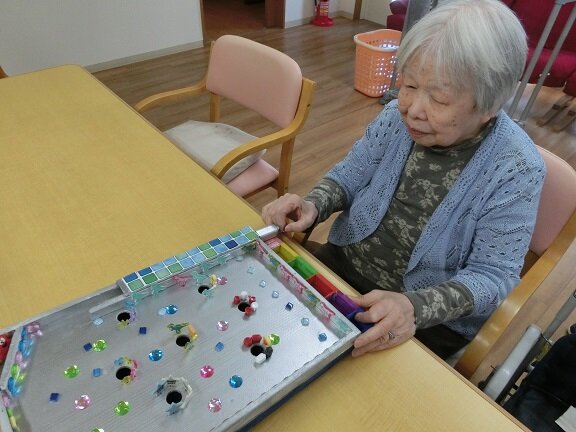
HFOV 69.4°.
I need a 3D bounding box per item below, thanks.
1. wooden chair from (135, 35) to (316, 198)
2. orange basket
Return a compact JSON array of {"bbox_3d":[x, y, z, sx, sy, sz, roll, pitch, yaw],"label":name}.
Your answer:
[{"bbox_3d":[-0.287,-0.199,1.651,0.545,0.830,0.545,-28,48,-30],"label":"wooden chair"},{"bbox_3d":[0.723,-1.170,3.193,0.425,0.380,0.365,-23,46,-27],"label":"orange basket"}]

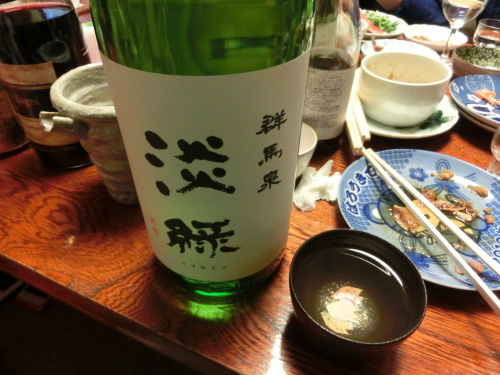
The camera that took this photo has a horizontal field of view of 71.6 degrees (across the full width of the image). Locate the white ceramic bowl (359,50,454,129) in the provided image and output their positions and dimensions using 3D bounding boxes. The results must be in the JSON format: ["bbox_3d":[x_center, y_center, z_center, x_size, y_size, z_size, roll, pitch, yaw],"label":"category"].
[{"bbox_3d":[0.170,-0.108,0.397,0.093,0.060,0.093,0,41,0],"label":"white ceramic bowl"}]

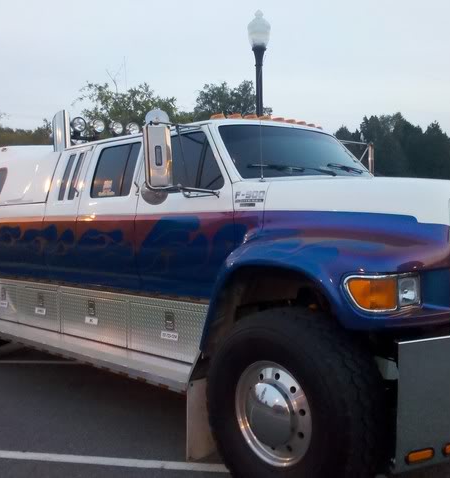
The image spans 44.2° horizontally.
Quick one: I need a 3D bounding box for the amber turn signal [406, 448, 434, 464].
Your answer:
[{"bbox_3d":[0.936,1.040,2.645,0.160,0.056,0.030,-2,1,-22],"label":"amber turn signal"}]

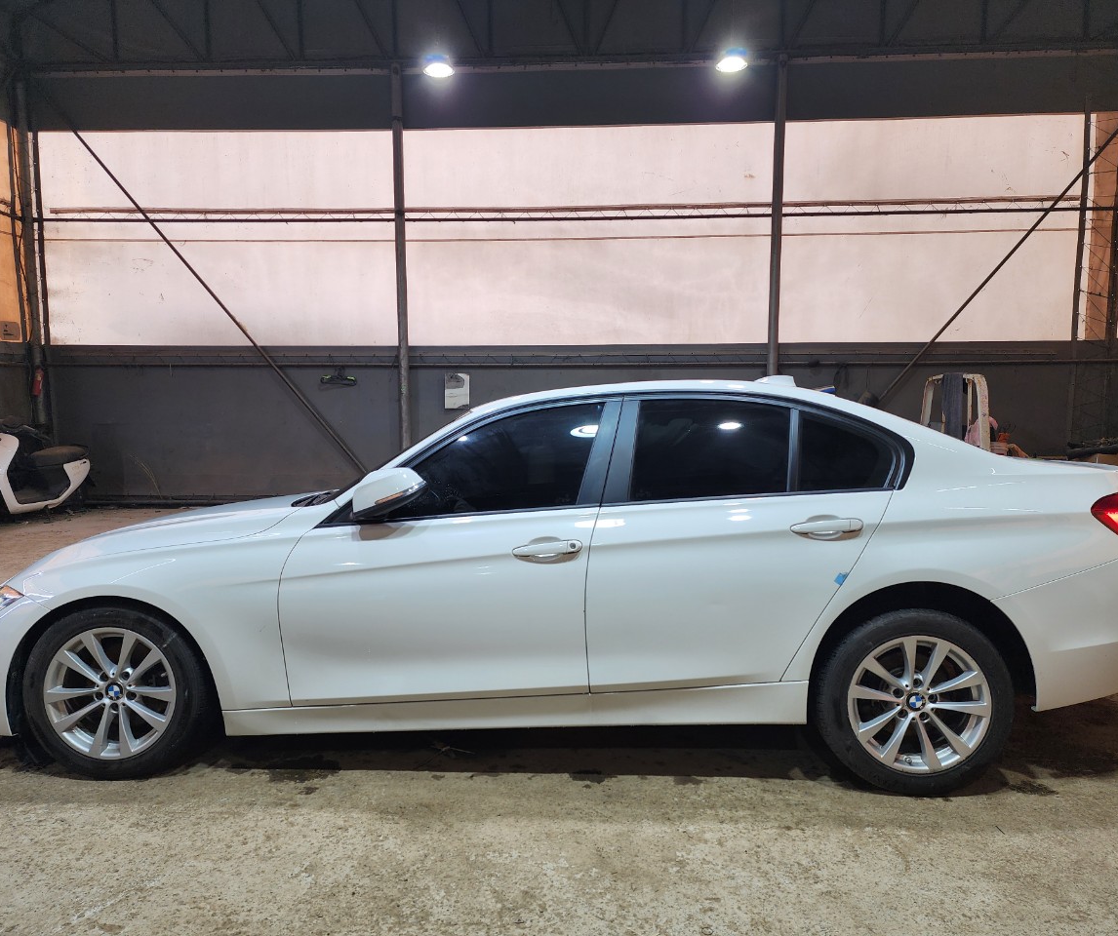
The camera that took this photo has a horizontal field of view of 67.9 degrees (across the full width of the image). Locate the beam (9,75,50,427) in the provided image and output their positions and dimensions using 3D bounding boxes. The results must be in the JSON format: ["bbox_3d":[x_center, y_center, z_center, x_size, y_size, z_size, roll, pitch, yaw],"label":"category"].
[{"bbox_3d":[-6.020,-1.965,9.510,0.115,4.880,0.115,0,6,2],"label":"beam"}]

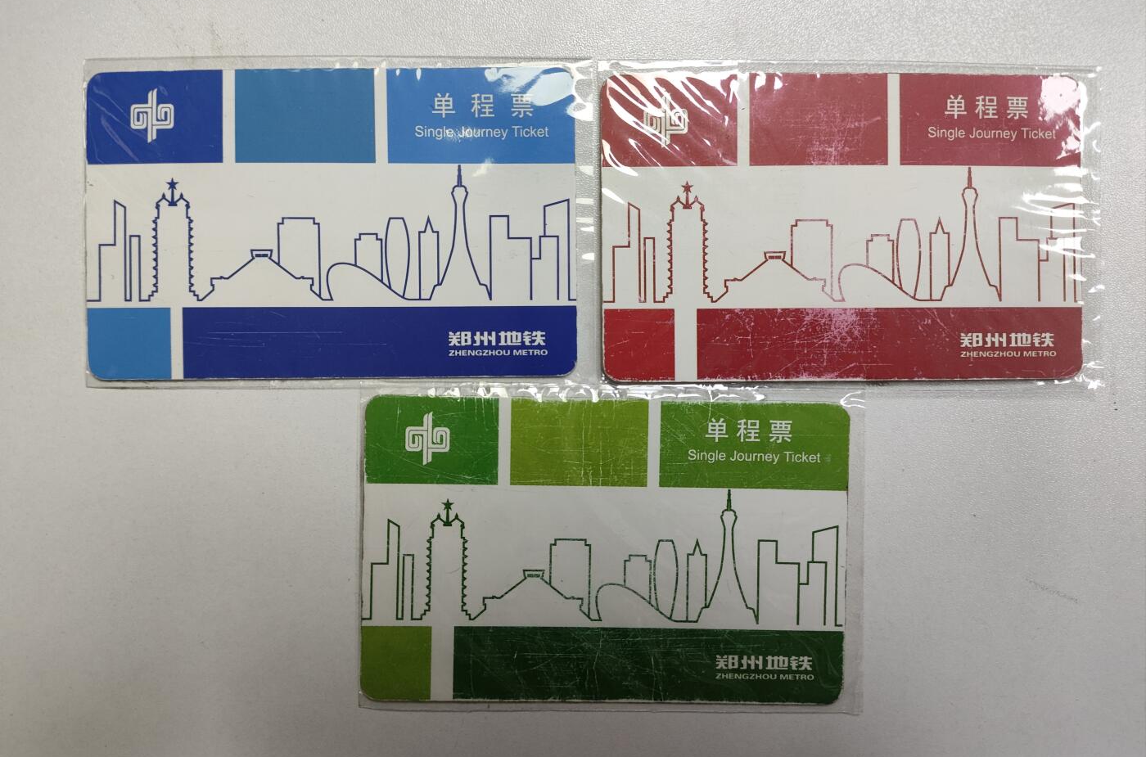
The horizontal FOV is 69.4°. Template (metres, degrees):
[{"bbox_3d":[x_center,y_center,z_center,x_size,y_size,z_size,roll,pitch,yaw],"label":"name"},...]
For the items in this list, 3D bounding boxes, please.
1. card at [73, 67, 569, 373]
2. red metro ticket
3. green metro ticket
[{"bbox_3d":[-0.042,-0.027,0.146,0.086,0.001,0.054,0,90,-1],"label":"card"},{"bbox_3d":[0.048,-0.027,0.147,0.086,0.001,0.054,0,90,-1],"label":"red metro ticket"},{"bbox_3d":[0.006,0.031,0.147,0.086,0.001,0.054,1,90,-1],"label":"green metro ticket"}]

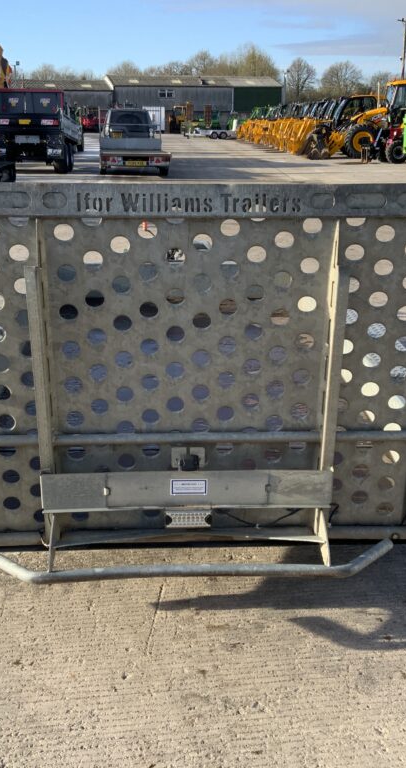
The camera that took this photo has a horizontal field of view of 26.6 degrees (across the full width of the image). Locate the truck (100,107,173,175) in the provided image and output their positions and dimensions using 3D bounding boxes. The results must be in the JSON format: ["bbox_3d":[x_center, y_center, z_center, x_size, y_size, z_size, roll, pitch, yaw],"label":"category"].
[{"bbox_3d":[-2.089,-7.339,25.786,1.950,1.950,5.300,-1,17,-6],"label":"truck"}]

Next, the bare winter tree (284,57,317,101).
[{"bbox_3d":[10.834,-32.635,96.654,4.400,7.980,4.400,0,17,0],"label":"bare winter tree"}]

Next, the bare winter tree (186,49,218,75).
[{"bbox_3d":[-0.202,-36.370,105.979,4.800,9.480,4.800,0,17,0],"label":"bare winter tree"}]

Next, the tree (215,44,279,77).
[{"bbox_3d":[6.134,-40.666,118.259,9.000,11.488,8.500,0,17,0],"label":"tree"}]

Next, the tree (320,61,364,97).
[{"bbox_3d":[20.661,-42.972,127.979,7.100,10.393,7.100,0,17,0],"label":"tree"}]

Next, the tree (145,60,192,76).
[{"bbox_3d":[-4.116,-35.725,106.185,6.200,8.090,6.200,0,17,0],"label":"tree"}]

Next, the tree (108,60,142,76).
[{"bbox_3d":[-9.623,-35.738,106.189,5.000,8.070,5.000,0,17,0],"label":"tree"}]

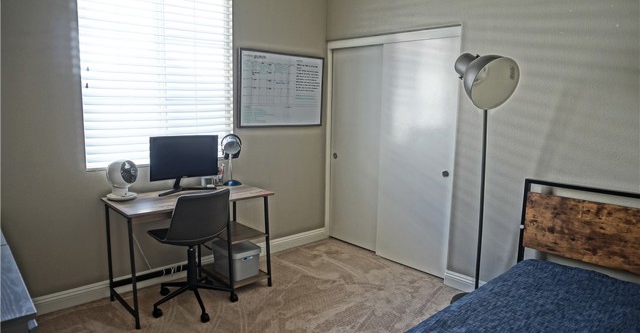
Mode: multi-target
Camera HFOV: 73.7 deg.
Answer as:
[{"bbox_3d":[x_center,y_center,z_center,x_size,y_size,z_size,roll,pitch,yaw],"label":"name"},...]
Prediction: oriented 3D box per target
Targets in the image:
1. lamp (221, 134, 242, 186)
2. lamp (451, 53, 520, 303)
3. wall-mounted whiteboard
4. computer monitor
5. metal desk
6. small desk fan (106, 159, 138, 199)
[{"bbox_3d":[-0.744,-0.052,3.628,0.160,0.420,0.190,-3,10,-27],"label":"lamp"},{"bbox_3d":[1.109,0.135,2.975,0.430,1.820,0.430,-3,9,-22],"label":"lamp"},{"bbox_3d":[-0.334,-0.715,4.022,0.970,0.680,0.028,-7,11,-41],"label":"wall-mounted whiteboard"},{"bbox_3d":[-1.055,-0.022,3.372,0.550,0.427,0.190,-6,11,-40],"label":"computer monitor"},{"bbox_3d":[-0.959,0.600,3.226,1.060,0.760,0.570,-6,11,-40],"label":"metal desk"},{"bbox_3d":[-1.427,0.091,3.081,0.205,0.273,0.205,5,9,26],"label":"small desk fan"}]

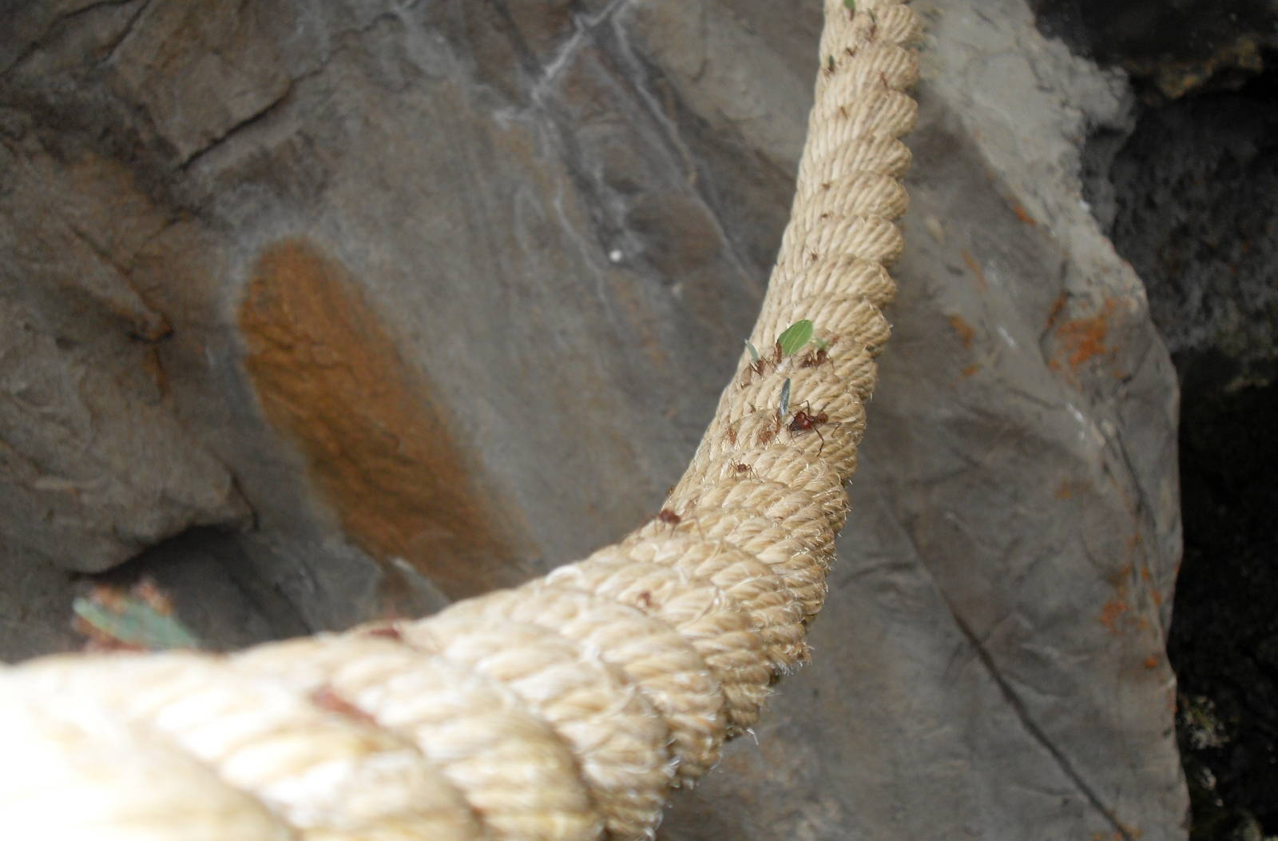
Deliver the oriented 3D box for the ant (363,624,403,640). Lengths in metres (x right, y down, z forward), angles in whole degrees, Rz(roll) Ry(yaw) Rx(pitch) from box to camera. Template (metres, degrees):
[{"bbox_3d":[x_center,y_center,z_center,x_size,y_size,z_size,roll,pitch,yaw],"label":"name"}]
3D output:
[{"bbox_3d":[-0.034,0.028,0.205,0.006,0.002,0.003,-3,7,-20],"label":"ant"}]

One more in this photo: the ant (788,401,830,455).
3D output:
[{"bbox_3d":[0.051,0.002,0.460,0.013,0.005,0.013,-21,60,-39],"label":"ant"}]

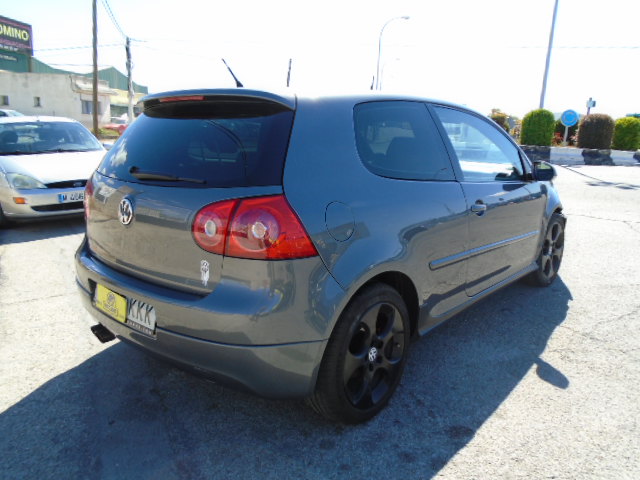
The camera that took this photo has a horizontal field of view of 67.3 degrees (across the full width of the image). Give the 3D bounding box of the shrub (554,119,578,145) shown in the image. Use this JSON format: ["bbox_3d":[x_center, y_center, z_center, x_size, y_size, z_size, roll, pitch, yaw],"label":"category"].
[{"bbox_3d":[12.820,-5.640,25.000,1.270,1.400,1.270,9,15,30],"label":"shrub"}]

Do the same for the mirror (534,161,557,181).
[{"bbox_3d":[1.490,-0.462,3.195,0.190,0.145,0.130,12,17,39],"label":"mirror"}]

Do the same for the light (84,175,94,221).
[{"bbox_3d":[-1.173,-0.258,2.547,0.410,0.235,0.270,12,17,39],"label":"light"}]

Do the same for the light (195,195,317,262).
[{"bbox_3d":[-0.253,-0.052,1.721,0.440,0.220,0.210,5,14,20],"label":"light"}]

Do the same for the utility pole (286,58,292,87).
[{"bbox_3d":[-2.949,-12.919,45.000,0.250,8.000,0.250,0,13,-4],"label":"utility pole"}]

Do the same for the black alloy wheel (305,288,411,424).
[{"bbox_3d":[0.172,0.499,2.212,0.225,0.635,0.635,11,17,40],"label":"black alloy wheel"}]

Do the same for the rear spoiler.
[{"bbox_3d":[-0.533,-0.645,2.233,1.170,0.120,0.280,12,17,39],"label":"rear spoiler"}]

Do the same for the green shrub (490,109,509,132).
[{"bbox_3d":[8.445,-5.431,23.000,1.200,1.400,1.200,6,13,19],"label":"green shrub"}]

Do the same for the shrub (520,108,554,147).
[{"bbox_3d":[8.506,-4.400,18.800,1.220,1.430,1.220,7,14,23],"label":"shrub"}]

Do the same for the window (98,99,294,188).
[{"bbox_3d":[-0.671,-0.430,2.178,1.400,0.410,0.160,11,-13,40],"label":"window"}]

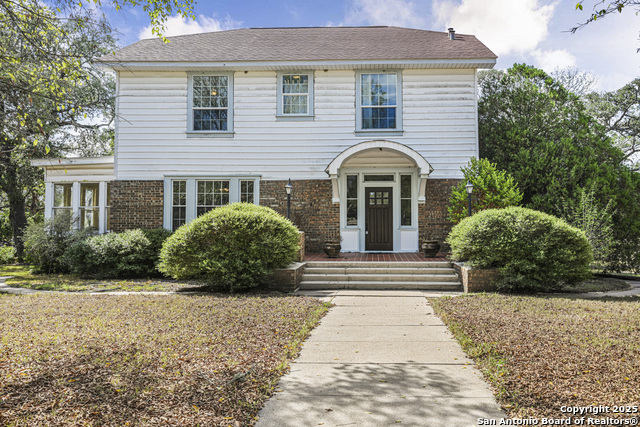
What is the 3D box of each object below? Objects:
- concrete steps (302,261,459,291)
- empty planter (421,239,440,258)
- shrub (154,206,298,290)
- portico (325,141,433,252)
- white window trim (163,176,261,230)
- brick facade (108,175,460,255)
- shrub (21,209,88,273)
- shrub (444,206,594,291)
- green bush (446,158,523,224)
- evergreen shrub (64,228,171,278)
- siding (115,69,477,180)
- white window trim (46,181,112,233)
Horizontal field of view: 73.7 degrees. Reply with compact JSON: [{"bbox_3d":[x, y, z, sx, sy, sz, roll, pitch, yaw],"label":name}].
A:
[{"bbox_3d":[1.390,1.410,9.850,3.600,0.500,1.200,0,0,4],"label":"concrete steps"},{"bbox_3d":[3.100,1.000,11.900,0.520,0.480,0.520,0,0,3],"label":"empty planter"},{"bbox_3d":[-2.190,0.750,10.200,3.180,2.000,2.600,0,0,2],"label":"shrub"},{"bbox_3d":[1.830,-0.470,13.350,3.300,3.480,0.950,0,0,2],"label":"portico"},{"bbox_3d":[-3.480,-0.310,13.700,3.120,1.850,0.200,0,0,3],"label":"white window trim"},{"bbox_3d":[-0.900,0.150,13.850,11.700,2.650,0.400,0,0,2],"label":"brick facade"},{"bbox_3d":[-8.150,0.900,13.200,2.100,1.900,1.800,0,0,3],"label":"shrub"},{"bbox_3d":[4.700,0.790,10.200,3.150,1.940,2.600,0,0,2],"label":"shrub"},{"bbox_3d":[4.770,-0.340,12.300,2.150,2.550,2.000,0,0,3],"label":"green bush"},{"bbox_3d":[-5.800,1.100,12.400,2.950,1.330,1.600,0,0,2],"label":"evergreen shrub"},{"bbox_3d":[-0.770,-2.850,13.850,11.700,3.550,0.350,0,0,2],"label":"siding"},{"bbox_3d":[-8.500,-0.220,15.100,2.500,1.880,0.200,0,0,3],"label":"white window trim"}]

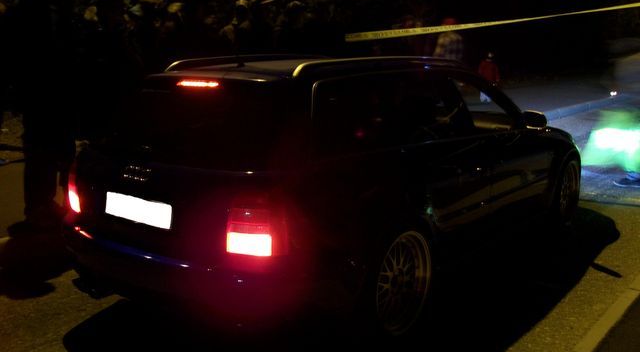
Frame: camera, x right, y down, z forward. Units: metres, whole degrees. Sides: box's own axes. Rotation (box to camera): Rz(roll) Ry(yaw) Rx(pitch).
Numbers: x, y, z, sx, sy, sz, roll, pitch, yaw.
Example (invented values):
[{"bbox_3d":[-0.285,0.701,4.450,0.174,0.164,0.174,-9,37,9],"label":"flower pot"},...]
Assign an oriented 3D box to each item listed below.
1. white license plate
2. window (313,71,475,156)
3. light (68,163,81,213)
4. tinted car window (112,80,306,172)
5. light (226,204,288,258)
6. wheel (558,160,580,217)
[{"bbox_3d":[-0.847,0.157,3.079,0.510,0.110,0.020,8,5,39],"label":"white license plate"},{"bbox_3d":[0.424,-0.340,3.458,0.090,0.400,1.420,-14,0,41],"label":"window"},{"bbox_3d":[-1.296,0.074,3.597,0.245,0.210,0.160,8,14,39],"label":"light"},{"bbox_3d":[-0.646,-0.274,3.154,1.120,0.430,0.100,8,-24,39],"label":"tinted car window"},{"bbox_3d":[-0.245,0.226,2.747,0.245,0.210,0.160,8,14,39],"label":"light"},{"bbox_3d":[1.957,0.116,5.438,0.180,0.500,0.500,8,14,39],"label":"wheel"}]

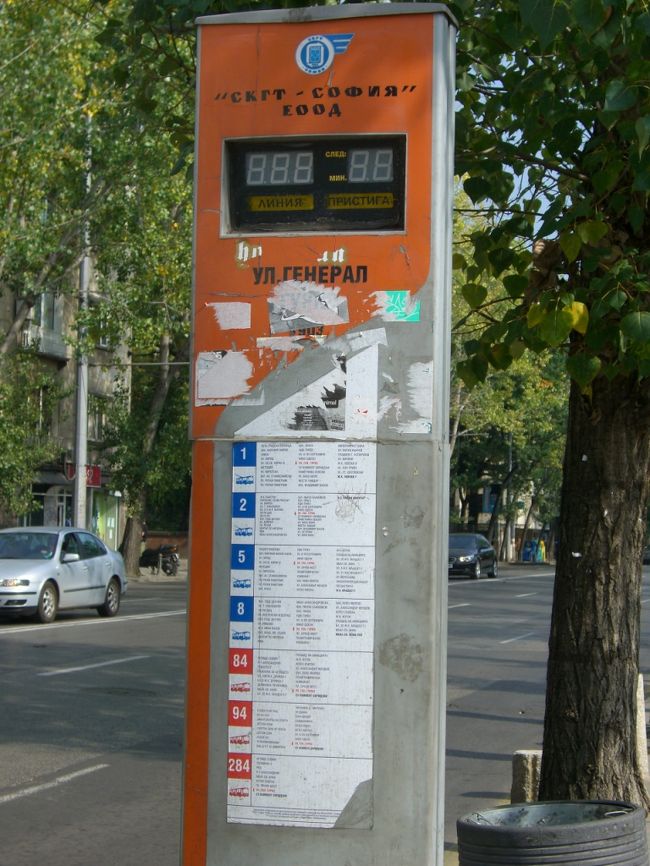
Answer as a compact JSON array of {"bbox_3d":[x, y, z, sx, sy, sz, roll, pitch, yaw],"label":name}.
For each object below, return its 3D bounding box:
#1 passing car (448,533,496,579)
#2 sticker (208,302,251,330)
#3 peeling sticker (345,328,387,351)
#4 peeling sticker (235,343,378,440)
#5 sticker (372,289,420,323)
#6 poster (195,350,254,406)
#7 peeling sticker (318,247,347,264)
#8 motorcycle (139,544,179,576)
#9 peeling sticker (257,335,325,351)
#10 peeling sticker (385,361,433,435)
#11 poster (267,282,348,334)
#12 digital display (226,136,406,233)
[{"bbox_3d":[4.369,3.995,63.500,1.840,1.460,4.800,0,-3,14],"label":"passing car"},{"bbox_3d":[-0.192,-0.234,3.928,0.088,0.057,0.005,0,-3,13],"label":"sticker"},{"bbox_3d":[0.077,-0.178,3.718,0.082,0.042,0.004,0,-3,14],"label":"peeling sticker"},{"bbox_3d":[-0.036,-0.083,3.884,0.291,0.187,0.005,0,-3,13],"label":"peeling sticker"},{"bbox_3d":[0.141,-0.250,3.852,0.096,0.063,0.005,0,-3,13],"label":"sticker"},{"bbox_3d":[-0.204,-0.110,3.924,0.121,0.113,0.005,0,-3,13],"label":"poster"},{"bbox_3d":[0.013,-0.353,3.886,0.061,0.036,0.005,0,-3,13],"label":"peeling sticker"},{"bbox_3d":[-5.154,3.723,57.000,1.900,1.000,0.700,-1,-4,34],"label":"motorcycle"},{"bbox_3d":[-0.066,-0.174,3.753,0.135,0.031,0.004,0,-3,14],"label":"peeling sticker"},{"bbox_3d":[0.164,-0.070,3.837,0.096,0.146,0.005,0,-3,13],"label":"peeling sticker"},{"bbox_3d":[-0.032,-0.241,3.748,0.159,0.104,0.004,0,-3,14],"label":"poster"},{"bbox_3d":[-0.011,-0.475,3.783,0.359,0.189,0.050,0,-3,14],"label":"digital display"}]

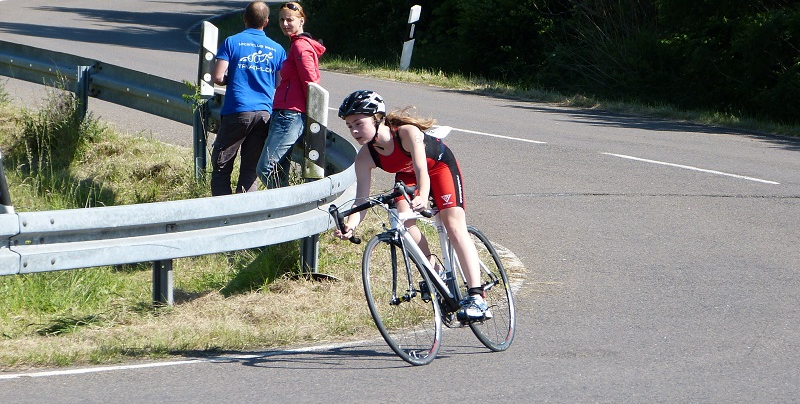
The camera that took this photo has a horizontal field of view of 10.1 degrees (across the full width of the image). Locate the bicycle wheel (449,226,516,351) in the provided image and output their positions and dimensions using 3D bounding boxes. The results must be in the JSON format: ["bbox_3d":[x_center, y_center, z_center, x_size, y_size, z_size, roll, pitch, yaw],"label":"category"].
[{"bbox_3d":[0.417,0.434,22.722,0.090,0.668,0.668,-19,-5,23],"label":"bicycle wheel"}]

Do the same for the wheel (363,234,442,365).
[{"bbox_3d":[0.010,0.472,21.823,0.090,0.668,0.668,-22,-7,26],"label":"wheel"}]

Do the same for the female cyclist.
[{"bbox_3d":[0.076,0.029,22.288,0.480,1.220,0.840,-19,-6,24],"label":"female cyclist"}]

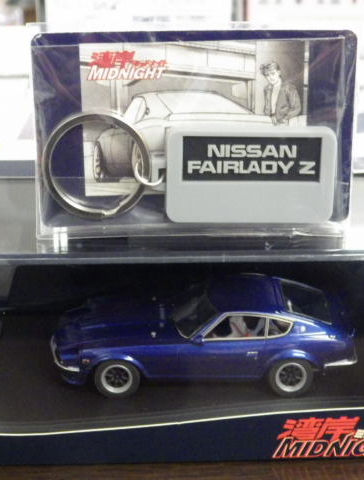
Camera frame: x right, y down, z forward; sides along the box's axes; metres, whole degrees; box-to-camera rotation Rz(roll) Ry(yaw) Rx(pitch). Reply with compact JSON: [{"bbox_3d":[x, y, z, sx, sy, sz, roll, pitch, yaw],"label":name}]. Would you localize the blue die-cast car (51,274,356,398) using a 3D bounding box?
[{"bbox_3d":[0.007,0.027,0.348,0.096,0.029,0.039,0,26,-1],"label":"blue die-cast car"}]

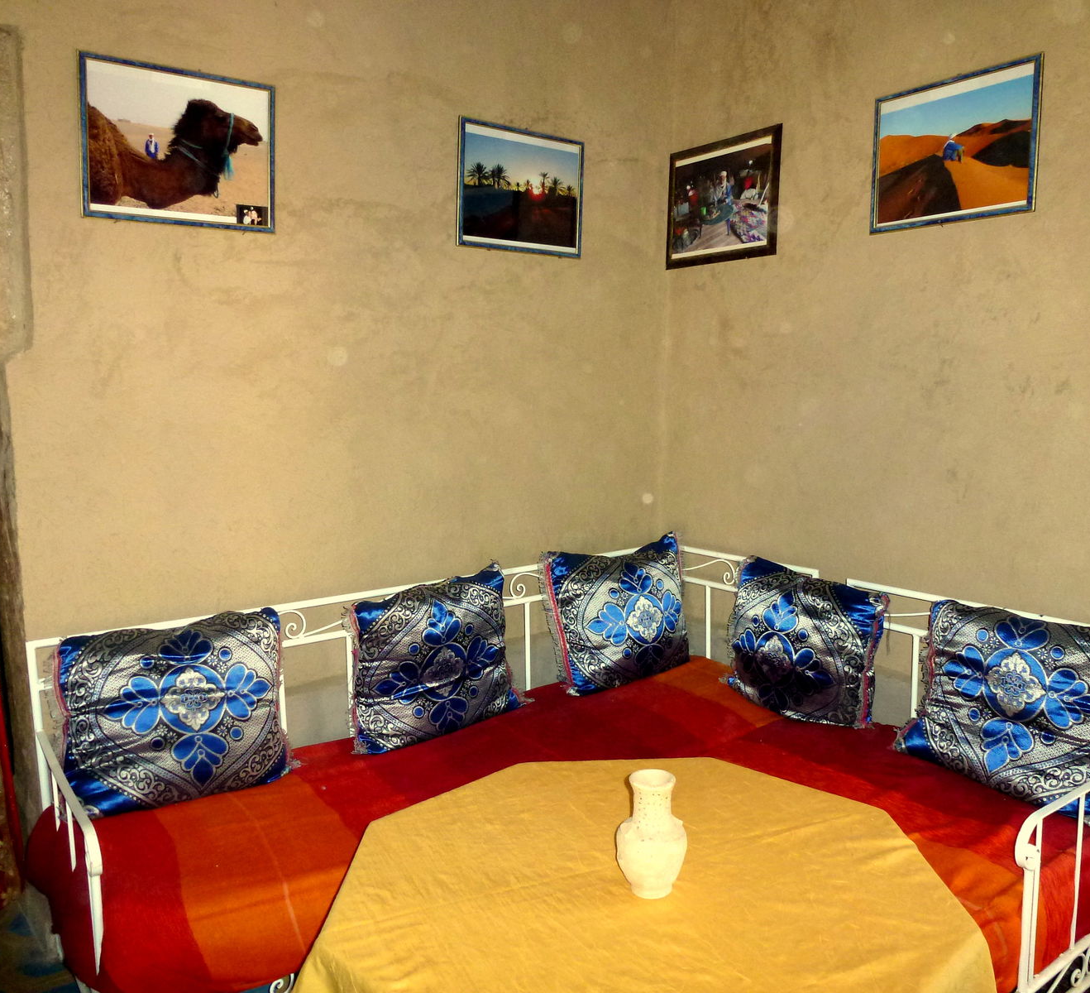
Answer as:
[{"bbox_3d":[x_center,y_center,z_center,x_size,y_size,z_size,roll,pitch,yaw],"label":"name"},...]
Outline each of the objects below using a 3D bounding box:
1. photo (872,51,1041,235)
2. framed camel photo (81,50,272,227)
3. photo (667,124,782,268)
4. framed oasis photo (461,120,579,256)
[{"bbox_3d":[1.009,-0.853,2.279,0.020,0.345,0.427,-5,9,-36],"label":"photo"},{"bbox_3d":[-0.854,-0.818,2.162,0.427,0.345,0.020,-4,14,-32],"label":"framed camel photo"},{"bbox_3d":[0.549,-0.906,2.828,0.020,0.368,0.447,-3,7,-38],"label":"photo"},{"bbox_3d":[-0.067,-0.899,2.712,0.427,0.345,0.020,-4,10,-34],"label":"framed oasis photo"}]

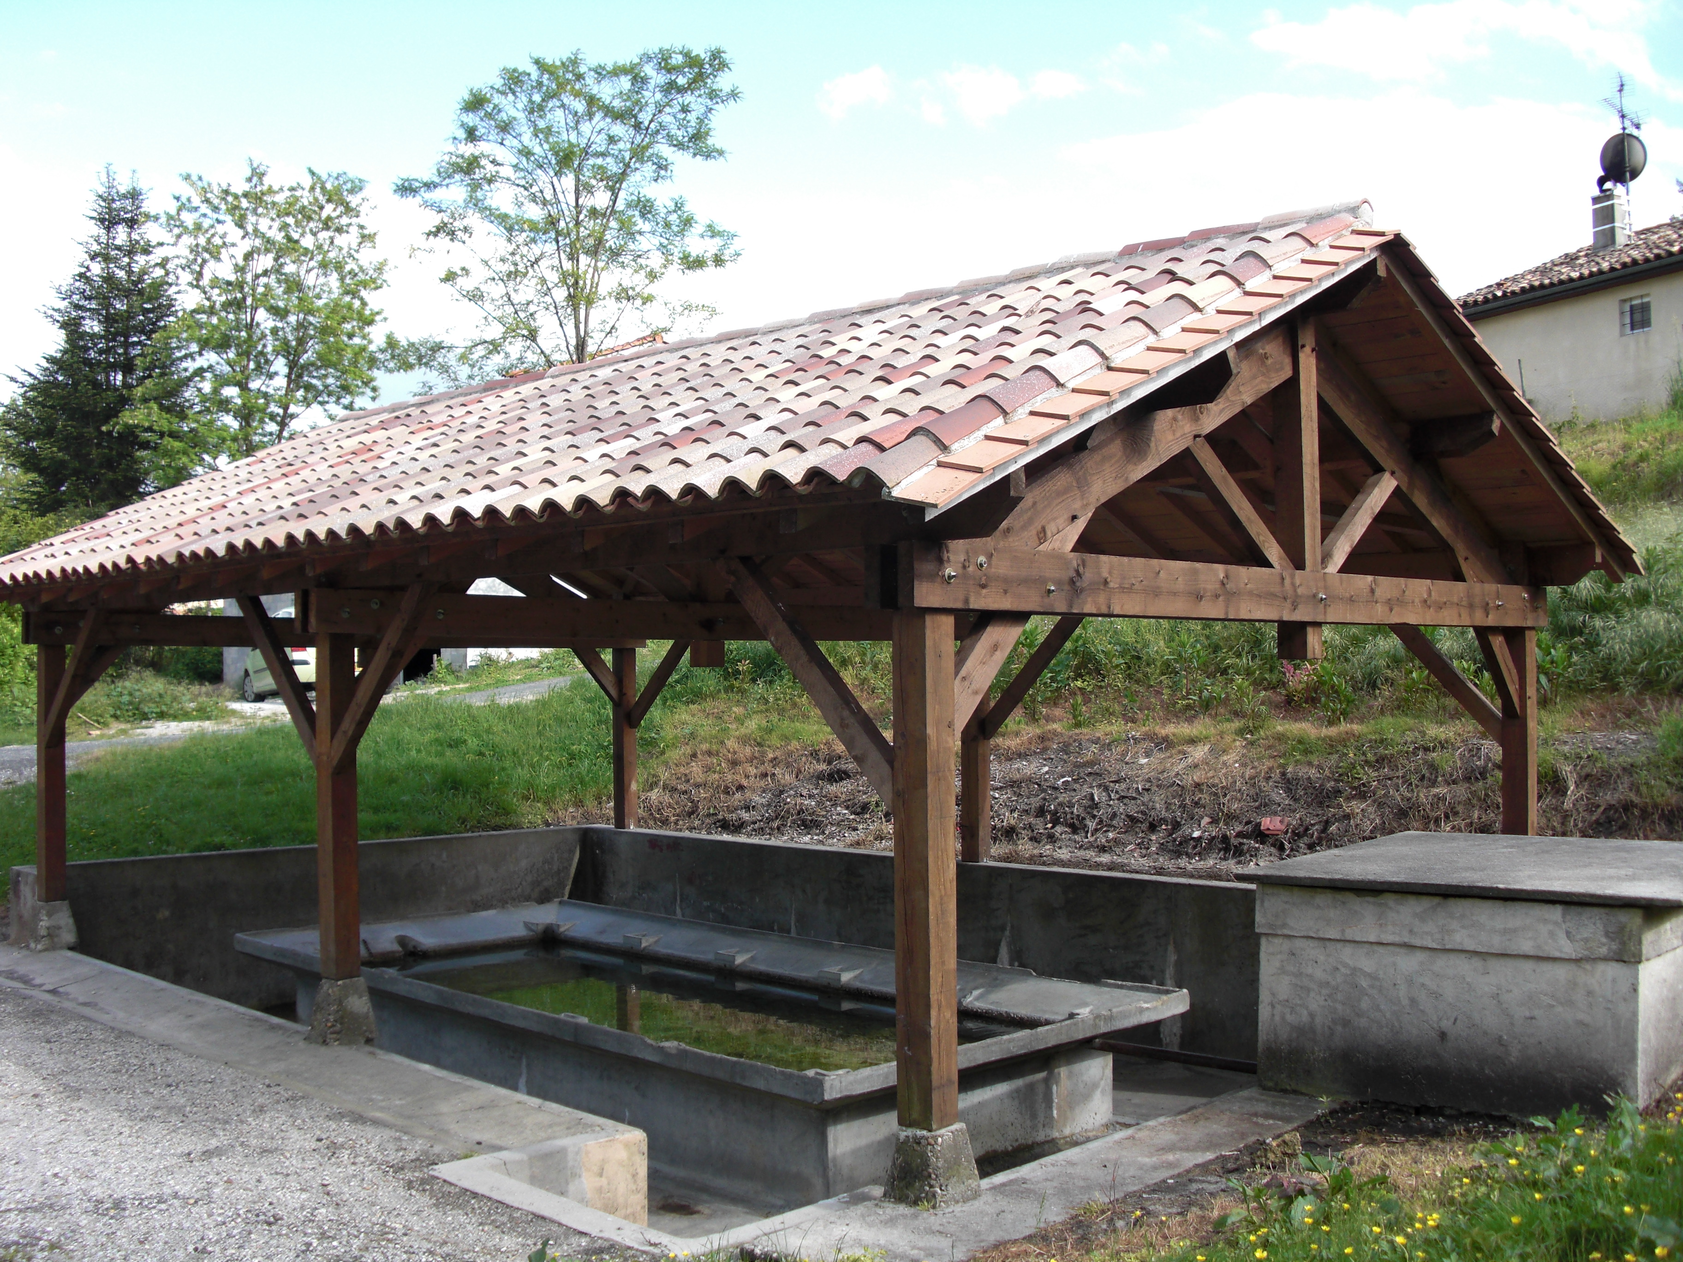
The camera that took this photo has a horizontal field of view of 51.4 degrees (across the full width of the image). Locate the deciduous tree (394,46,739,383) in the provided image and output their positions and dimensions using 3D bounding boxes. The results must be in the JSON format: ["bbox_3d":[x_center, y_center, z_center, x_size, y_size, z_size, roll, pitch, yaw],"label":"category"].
[{"bbox_3d":[-5.325,-5.427,34.000,6.500,11.900,6.500,0,-1,0],"label":"deciduous tree"}]

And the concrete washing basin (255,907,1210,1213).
[{"bbox_3d":[-1.177,2.453,11.321,2.866,0.645,6.191,1,-2,-44],"label":"concrete washing basin"}]

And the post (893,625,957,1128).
[{"bbox_3d":[0.309,0.824,6.296,0.149,1.889,0.149,1,-2,-45],"label":"post"}]

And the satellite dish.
[{"bbox_3d":[12.573,-7.555,28.197,0.800,0.880,0.380,-1,-1,14],"label":"satellite dish"}]

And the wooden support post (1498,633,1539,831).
[{"bbox_3d":[3.815,0.754,9.804,0.149,1.637,0.149,1,-2,-45],"label":"wooden support post"}]

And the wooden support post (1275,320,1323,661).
[{"bbox_3d":[1.977,-0.624,7.566,0.128,1.485,0.138,1,-2,-44],"label":"wooden support post"}]

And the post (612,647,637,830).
[{"bbox_3d":[-1.917,0.934,15.537,0.149,1.637,0.149,1,-2,-45],"label":"post"}]

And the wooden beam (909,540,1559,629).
[{"bbox_3d":[1.901,-0.153,7.385,4.660,0.217,0.072,1,-2,-44],"label":"wooden beam"}]

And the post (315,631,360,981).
[{"bbox_3d":[-2.669,0.901,9.274,0.149,1.858,0.149,1,-2,-45],"label":"post"}]

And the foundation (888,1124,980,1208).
[{"bbox_3d":[0.317,1.891,6.270,0.238,0.245,0.231,1,-2,-45],"label":"foundation"}]

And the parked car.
[{"bbox_3d":[-8.950,0.400,29.600,1.700,1.570,3.950,0,-1,-31],"label":"parked car"}]

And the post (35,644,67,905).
[{"bbox_3d":[-5.316,0.933,11.788,0.138,1.786,0.138,1,-2,-44],"label":"post"}]

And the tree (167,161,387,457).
[{"bbox_3d":[-13.582,-5.222,42.000,5.900,11.400,5.900,0,-1,-19],"label":"tree"}]

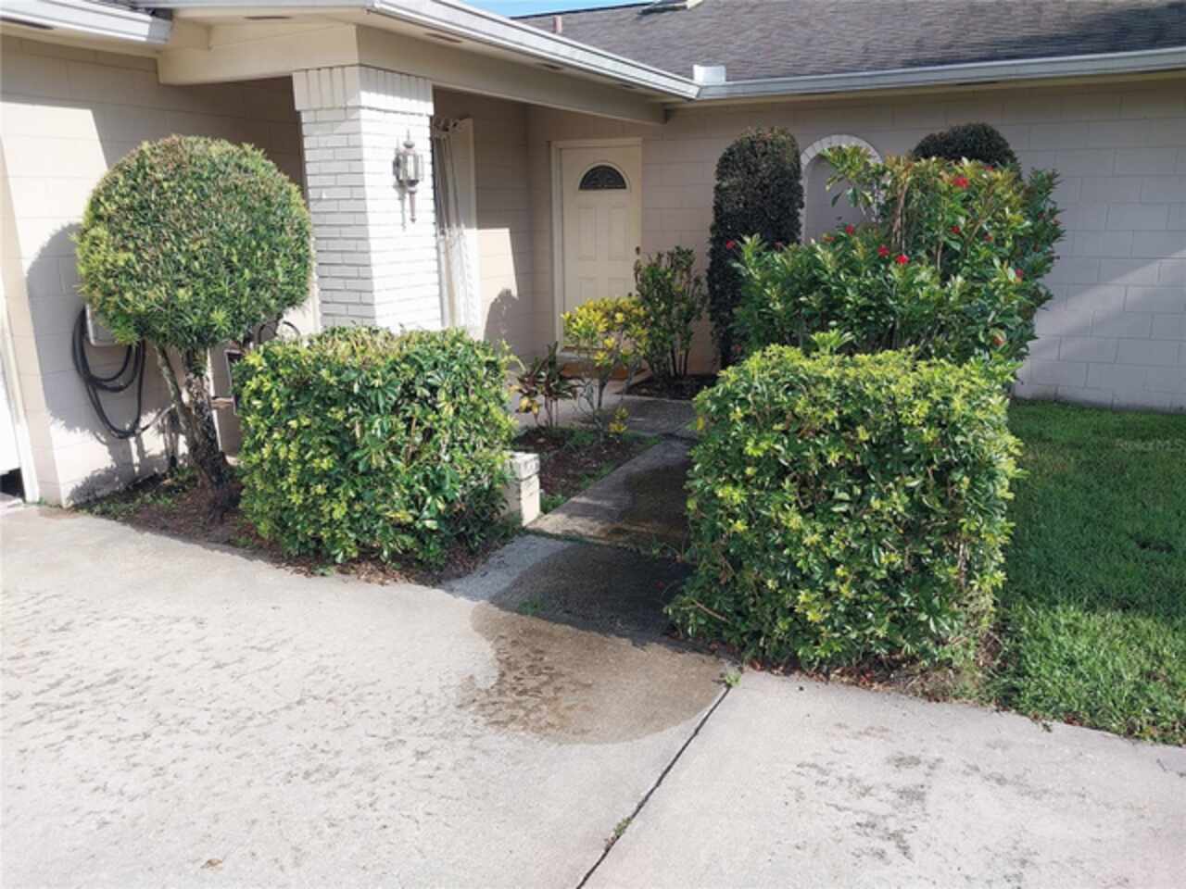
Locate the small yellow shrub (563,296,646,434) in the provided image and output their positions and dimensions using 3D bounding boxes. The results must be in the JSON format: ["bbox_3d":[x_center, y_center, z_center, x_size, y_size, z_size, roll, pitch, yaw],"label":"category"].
[{"bbox_3d":[0.085,-0.541,6.233,0.610,0.980,0.600,-1,15,0],"label":"small yellow shrub"}]

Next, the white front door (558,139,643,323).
[{"bbox_3d":[0.087,-1.927,8.967,0.915,2.035,0.080,7,17,26],"label":"white front door"}]

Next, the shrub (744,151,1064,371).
[{"bbox_3d":[1.678,-0.663,4.945,1.530,1.850,1.350,7,17,26],"label":"shrub"}]

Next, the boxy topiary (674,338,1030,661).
[{"bbox_3d":[0.993,0.193,3.436,1.050,0.970,0.770,7,17,26],"label":"boxy topiary"}]

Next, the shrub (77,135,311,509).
[{"bbox_3d":[-2.013,-0.606,4.680,1.100,1.910,1.100,7,17,26],"label":"shrub"}]

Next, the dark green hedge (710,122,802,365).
[{"bbox_3d":[1.333,-1.460,7.365,0.770,2.185,0.740,7,17,26],"label":"dark green hedge"}]

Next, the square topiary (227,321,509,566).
[{"bbox_3d":[-1.026,-0.035,4.368,1.020,0.970,0.710,7,17,26],"label":"square topiary"}]

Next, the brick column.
[{"bbox_3d":[-1.275,-0.976,5.310,0.473,2.286,0.628,7,17,26],"label":"brick column"}]

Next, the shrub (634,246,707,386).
[{"bbox_3d":[0.707,-1.174,8.141,0.700,1.225,0.650,-1,15,0],"label":"shrub"}]

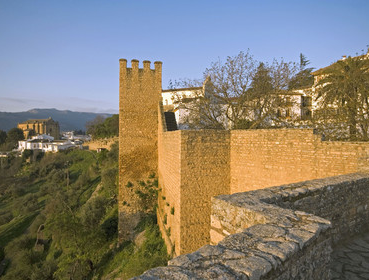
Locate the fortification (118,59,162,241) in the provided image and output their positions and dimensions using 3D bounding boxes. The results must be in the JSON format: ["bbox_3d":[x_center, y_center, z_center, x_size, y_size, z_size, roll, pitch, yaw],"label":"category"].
[{"bbox_3d":[-3.458,0.796,20.500,3.023,13.191,3.175,0,0,-10],"label":"fortification"}]

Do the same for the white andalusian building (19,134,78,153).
[{"bbox_3d":[-89.462,2.145,172.000,33.189,11.153,15.931,1,0,3],"label":"white andalusian building"}]

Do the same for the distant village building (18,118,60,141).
[{"bbox_3d":[-121.622,-8.362,215.000,29.410,18.728,13.679,1,0,13],"label":"distant village building"}]

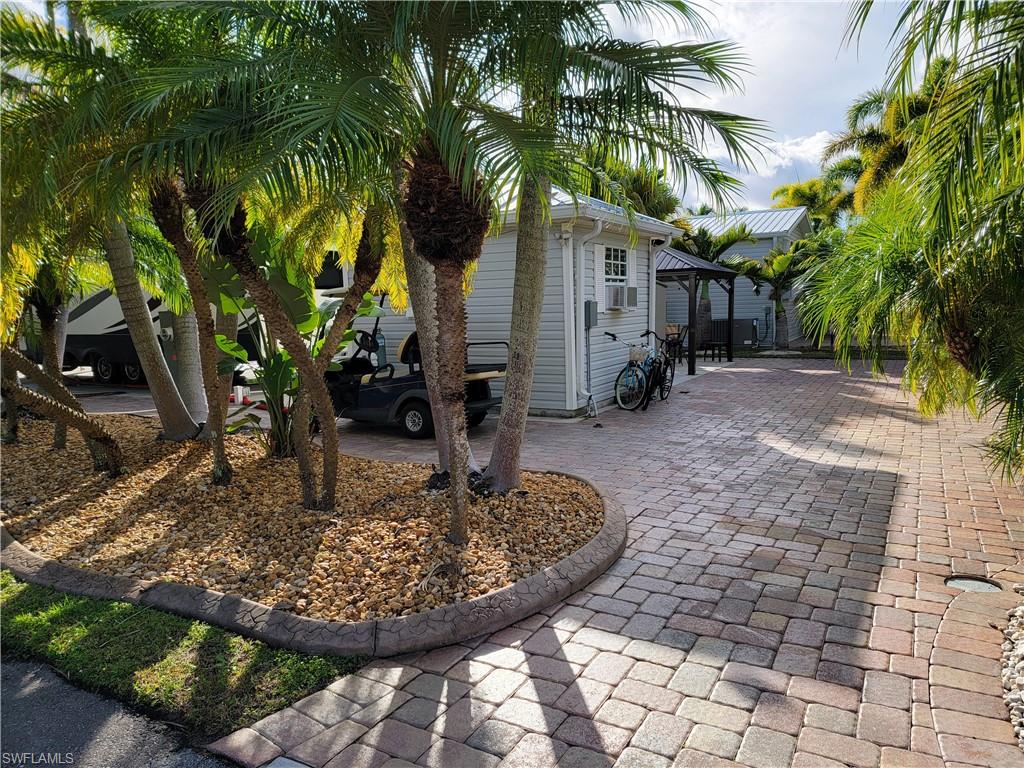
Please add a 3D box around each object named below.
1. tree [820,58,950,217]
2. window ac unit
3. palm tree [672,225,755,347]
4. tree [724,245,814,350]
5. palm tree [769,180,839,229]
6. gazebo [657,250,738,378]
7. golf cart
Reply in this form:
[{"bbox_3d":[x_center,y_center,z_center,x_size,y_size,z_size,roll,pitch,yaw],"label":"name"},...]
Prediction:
[{"bbox_3d":[11.666,-5.382,22.000,4.200,8.500,4.200,2,7,30],"label":"tree"},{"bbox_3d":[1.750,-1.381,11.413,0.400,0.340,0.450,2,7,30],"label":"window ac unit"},{"bbox_3d":[5.953,-2.876,21.400,2.600,3.700,2.600,2,7,30],"label":"palm tree"},{"bbox_3d":[7.972,-2.626,21.400,2.700,3.100,2.600,2,7,30],"label":"tree"},{"bbox_3d":[12.111,-5.123,29.000,3.400,6.400,3.400,2,7,30],"label":"palm tree"},{"bbox_3d":[3.289,-2.020,17.990,4.000,3.150,3.950,2,7,30],"label":"gazebo"},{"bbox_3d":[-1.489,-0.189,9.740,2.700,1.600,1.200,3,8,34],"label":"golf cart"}]

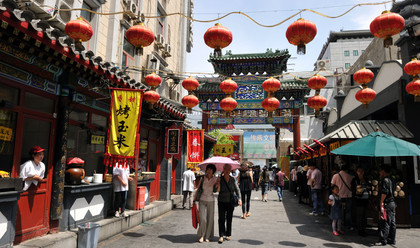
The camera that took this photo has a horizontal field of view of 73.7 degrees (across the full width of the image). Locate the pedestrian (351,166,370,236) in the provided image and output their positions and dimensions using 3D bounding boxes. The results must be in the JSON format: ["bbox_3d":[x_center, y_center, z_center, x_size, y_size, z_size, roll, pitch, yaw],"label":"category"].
[{"bbox_3d":[3.731,1.910,6.975,0.480,1.630,0.360,-1,-9,14],"label":"pedestrian"}]

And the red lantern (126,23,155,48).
[{"bbox_3d":[-0.955,-1.221,3.860,0.380,0.330,0.380,-2,-10,11],"label":"red lantern"}]

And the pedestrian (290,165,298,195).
[{"bbox_3d":[4.937,3.305,16.301,0.500,1.680,0.330,3,-10,-15],"label":"pedestrian"}]

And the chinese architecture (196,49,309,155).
[{"bbox_3d":[2.858,-0.438,19.840,8.100,10.425,2.200,-2,-10,10],"label":"chinese architecture"}]

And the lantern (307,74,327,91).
[{"bbox_3d":[2.246,-0.878,5.850,0.380,0.315,0.380,-2,-10,11],"label":"lantern"}]

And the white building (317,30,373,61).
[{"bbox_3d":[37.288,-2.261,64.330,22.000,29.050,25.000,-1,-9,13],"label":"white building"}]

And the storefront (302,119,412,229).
[{"bbox_3d":[4.796,1.699,9.800,2.250,2.950,4.200,-1,-9,11],"label":"storefront"}]

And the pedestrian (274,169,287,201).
[{"bbox_3d":[3.603,3.074,14.325,0.520,1.630,0.420,0,-9,6],"label":"pedestrian"}]

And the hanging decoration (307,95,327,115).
[{"bbox_3d":[2.169,-0.379,5.670,0.360,0.390,0.360,0,-8,12],"label":"hanging decoration"}]

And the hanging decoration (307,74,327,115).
[{"bbox_3d":[2.171,-0.571,5.670,0.360,0.850,0.360,0,-8,12],"label":"hanging decoration"}]

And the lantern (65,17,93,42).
[{"bbox_3d":[-1.908,-1.389,4.100,0.380,0.330,0.380,-2,-10,11],"label":"lantern"}]

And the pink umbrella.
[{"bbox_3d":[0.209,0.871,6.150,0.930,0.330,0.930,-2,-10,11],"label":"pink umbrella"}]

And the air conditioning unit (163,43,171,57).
[{"bbox_3d":[-2.979,-5.189,19.400,0.340,0.640,0.820,-3,-10,15],"label":"air conditioning unit"}]

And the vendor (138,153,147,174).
[{"bbox_3d":[-2.146,1.653,8.900,0.360,1.600,0.460,-3,-9,26],"label":"vendor"}]

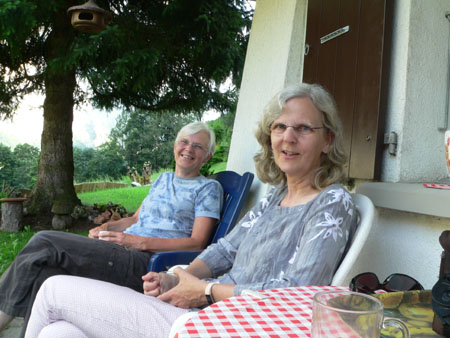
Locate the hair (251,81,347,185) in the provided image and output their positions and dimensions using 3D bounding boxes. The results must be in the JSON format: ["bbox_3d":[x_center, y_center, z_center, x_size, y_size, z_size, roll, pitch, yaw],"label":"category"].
[{"bbox_3d":[0.206,-0.090,1.270,0.240,0.280,0.220,5,2,31],"label":"hair"}]

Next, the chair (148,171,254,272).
[{"bbox_3d":[-0.230,0.490,2.340,0.640,0.970,0.570,3,2,-32],"label":"chair"}]

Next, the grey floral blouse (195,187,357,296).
[{"bbox_3d":[0.122,0.260,1.240,0.360,0.460,0.430,3,2,-31],"label":"grey floral blouse"}]

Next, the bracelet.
[{"bbox_3d":[-0.028,0.304,1.140,0.020,0.055,0.058,-11,-16,22],"label":"bracelet"}]

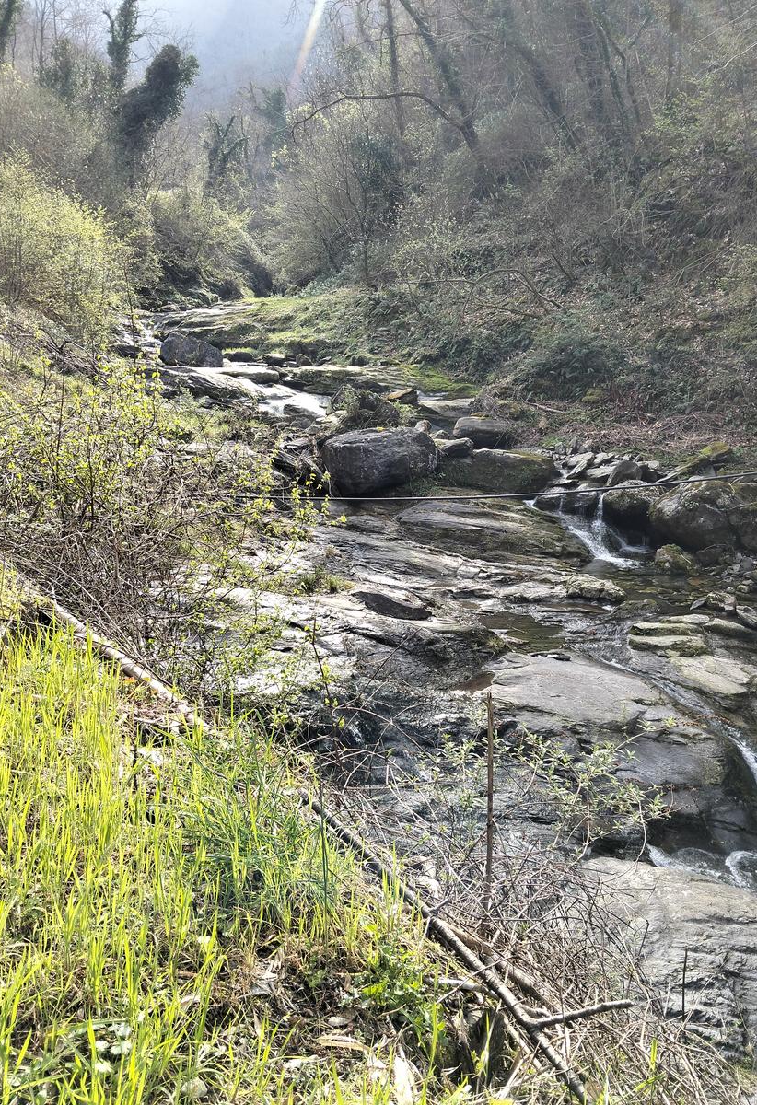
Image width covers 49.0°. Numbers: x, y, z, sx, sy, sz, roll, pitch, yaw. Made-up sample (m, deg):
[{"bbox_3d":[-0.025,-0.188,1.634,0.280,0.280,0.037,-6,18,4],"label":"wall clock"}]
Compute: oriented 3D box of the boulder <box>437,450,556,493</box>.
[{"bbox_3d":[1.937,-1.350,13.800,1.858,0.590,1.100,0,15,0],"label":"boulder"}]

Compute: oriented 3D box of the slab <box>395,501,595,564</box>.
[{"bbox_3d":[1.591,-0.336,12.000,2.550,0.700,1.500,-2,15,-8],"label":"slab"}]

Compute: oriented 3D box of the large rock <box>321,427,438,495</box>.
[{"bbox_3d":[-0.013,-1.511,13.600,1.772,0.924,1.350,-3,15,-10],"label":"large rock"}]

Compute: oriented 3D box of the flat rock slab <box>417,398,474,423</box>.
[{"bbox_3d":[1.468,-3.139,18.300,1.223,0.435,1.200,0,15,0],"label":"flat rock slab"}]

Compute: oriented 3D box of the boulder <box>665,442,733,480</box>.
[{"bbox_3d":[5.185,-1.497,13.500,1.030,0.484,0.650,5,16,19],"label":"boulder"}]

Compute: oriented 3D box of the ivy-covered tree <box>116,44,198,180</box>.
[{"bbox_3d":[-10.354,-20.419,39.000,3.500,6.000,3.200,-4,16,-14],"label":"ivy-covered tree"}]

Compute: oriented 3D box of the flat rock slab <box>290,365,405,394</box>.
[{"bbox_3d":[-0.752,-4.439,21.300,2.949,0.664,2.000,0,15,0],"label":"flat rock slab"}]

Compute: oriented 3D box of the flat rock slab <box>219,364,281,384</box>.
[{"bbox_3d":[-3.377,-4.745,22.000,1.563,0.498,1.100,0,15,0],"label":"flat rock slab"}]

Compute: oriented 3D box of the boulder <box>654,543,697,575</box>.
[{"bbox_3d":[4.002,0.088,11.200,0.561,0.360,0.450,5,16,19],"label":"boulder"}]

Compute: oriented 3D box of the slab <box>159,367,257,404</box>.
[{"bbox_3d":[-4.156,-4.140,20.500,1.960,0.816,1.500,4,16,14],"label":"slab"}]

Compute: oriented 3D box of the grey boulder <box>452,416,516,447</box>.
[{"bbox_3d":[2.248,-2.574,17.600,1.300,0.670,1.000,1,11,7],"label":"grey boulder"}]

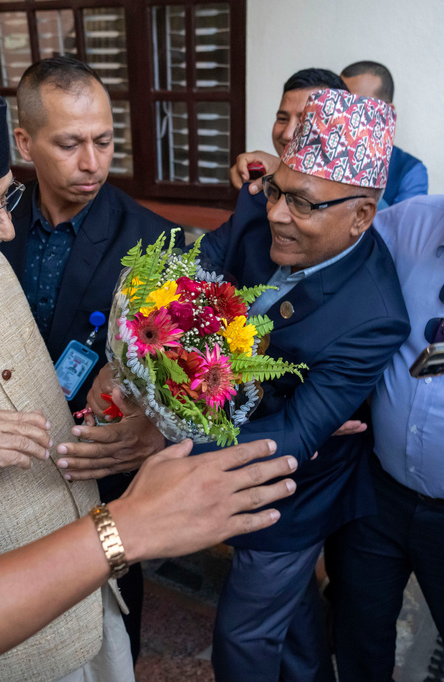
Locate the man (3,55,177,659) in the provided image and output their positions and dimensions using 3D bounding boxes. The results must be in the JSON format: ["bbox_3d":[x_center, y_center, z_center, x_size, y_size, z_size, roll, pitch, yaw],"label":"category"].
[{"bbox_3d":[-0.298,0.298,1.466,0.480,1.690,0.300,-6,23,-14],"label":"man"}]

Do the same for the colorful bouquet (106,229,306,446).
[{"bbox_3d":[-0.040,0.008,0.930,0.260,0.290,0.260,17,55,-25],"label":"colorful bouquet"}]

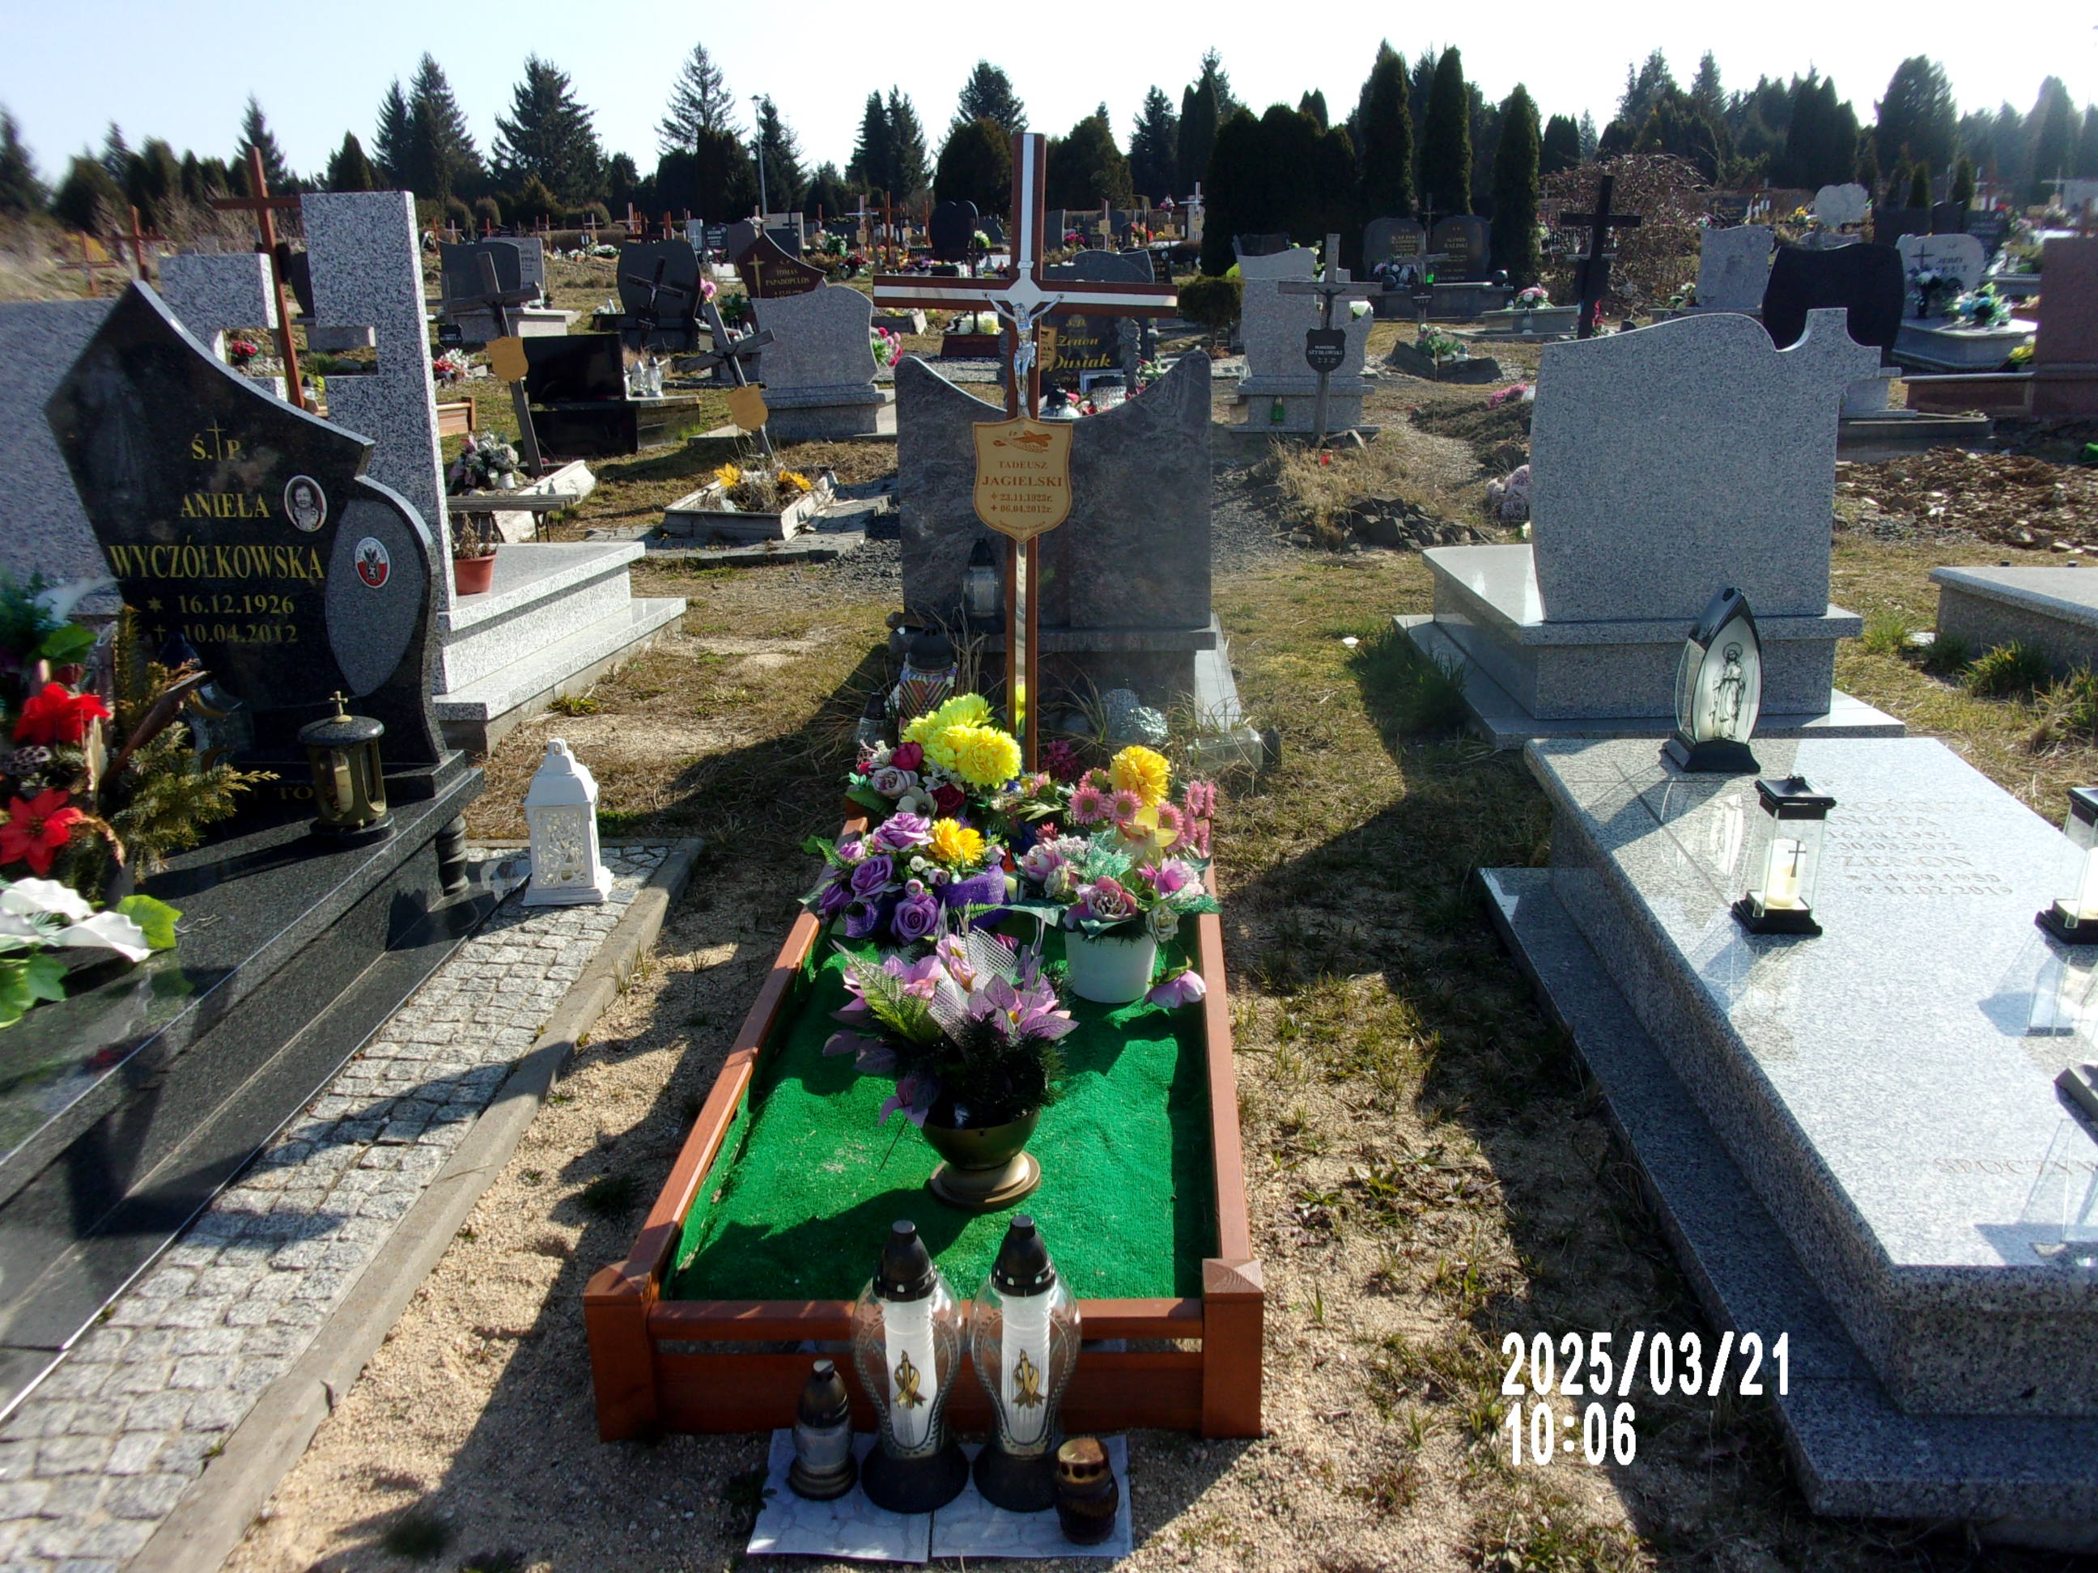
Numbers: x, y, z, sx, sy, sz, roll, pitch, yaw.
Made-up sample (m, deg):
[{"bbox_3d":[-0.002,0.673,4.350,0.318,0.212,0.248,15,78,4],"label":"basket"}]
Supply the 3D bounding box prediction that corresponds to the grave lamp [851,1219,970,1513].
[{"bbox_3d":[-0.180,0.717,2.142,0.140,0.375,0.140,0,19,3],"label":"grave lamp"}]

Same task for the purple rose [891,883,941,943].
[{"bbox_3d":[-0.255,0.247,3.240,0.092,0.098,0.075,-3,16,-5],"label":"purple rose"}]

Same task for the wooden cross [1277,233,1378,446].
[{"bbox_3d":[1.905,-3.039,11.600,0.700,1.412,0.070,0,19,3],"label":"wooden cross"}]

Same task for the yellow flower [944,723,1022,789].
[{"bbox_3d":[-0.132,-0.062,3.370,0.150,0.130,0.130,-1,15,5],"label":"yellow flower"}]

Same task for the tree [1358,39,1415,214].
[{"bbox_3d":[4.863,-8.873,24.500,0.805,3.512,0.805,-1,15,5],"label":"tree"}]

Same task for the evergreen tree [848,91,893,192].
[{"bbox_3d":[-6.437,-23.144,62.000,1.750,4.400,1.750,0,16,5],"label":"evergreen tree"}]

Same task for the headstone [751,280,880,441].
[{"bbox_3d":[-1.716,-3.144,12.514,0.980,1.107,0.280,0,19,3],"label":"headstone"}]

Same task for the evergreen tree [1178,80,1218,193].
[{"bbox_3d":[4.633,-19.835,53.000,1.250,4.400,1.250,0,16,5],"label":"evergreen tree"}]

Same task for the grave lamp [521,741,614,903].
[{"bbox_3d":[-1.118,0.069,3.928,0.178,0.368,0.168,-1,16,3],"label":"grave lamp"}]

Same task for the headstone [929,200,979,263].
[{"bbox_3d":[-1.400,-8.173,25.000,0.720,0.900,0.120,0,16,5],"label":"headstone"}]

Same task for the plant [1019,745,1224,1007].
[{"bbox_3d":[0.130,0.159,3.287,0.380,0.477,0.340,0,19,3],"label":"plant"}]

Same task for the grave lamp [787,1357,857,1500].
[{"bbox_3d":[-0.265,0.751,2.015,0.081,0.162,0.081,-1,16,3],"label":"grave lamp"}]

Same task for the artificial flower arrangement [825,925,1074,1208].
[{"bbox_3d":[-0.133,0.423,2.605,0.365,0.400,0.330,-1,16,3],"label":"artificial flower arrangement"}]

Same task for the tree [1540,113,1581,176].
[{"bbox_3d":[15.772,-18.547,52.341,1.350,4.106,1.350,0,19,3],"label":"tree"}]

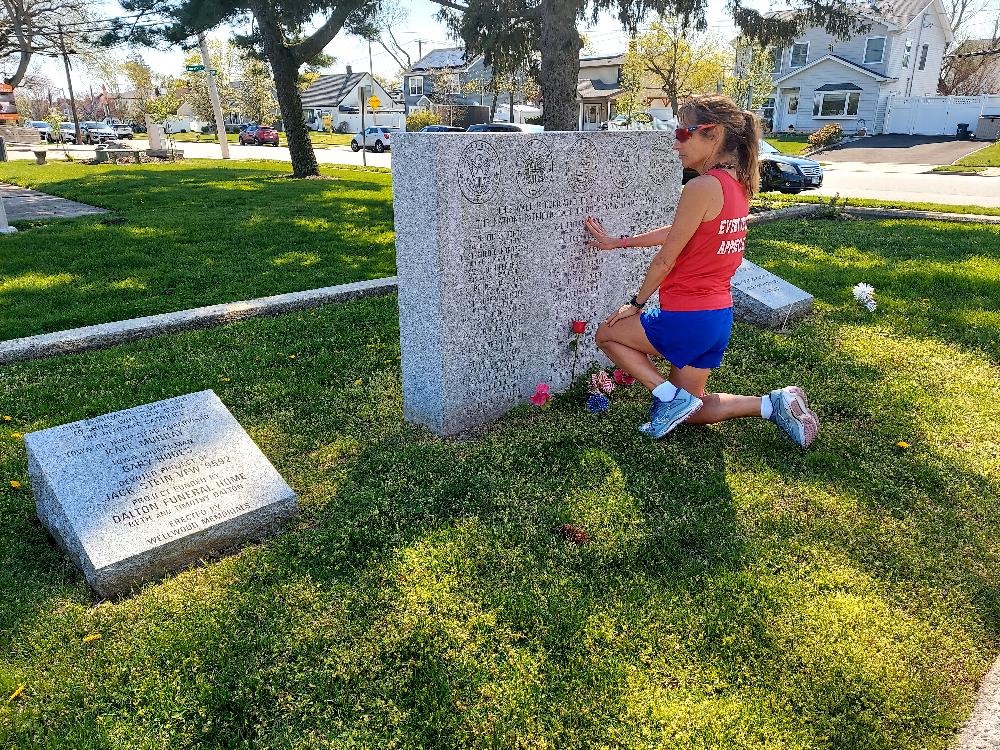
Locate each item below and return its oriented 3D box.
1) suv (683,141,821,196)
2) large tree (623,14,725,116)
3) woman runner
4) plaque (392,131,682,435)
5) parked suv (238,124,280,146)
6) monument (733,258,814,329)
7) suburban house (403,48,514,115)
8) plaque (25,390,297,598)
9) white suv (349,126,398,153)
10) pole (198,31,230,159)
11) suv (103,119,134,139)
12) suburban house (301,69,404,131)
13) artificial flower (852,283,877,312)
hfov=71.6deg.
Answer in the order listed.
[{"bbox_3d":[6.438,-6.119,19.759,1.870,1.560,4.850,-19,27,-42],"label":"suv"},{"bbox_3d":[9.711,-15.725,37.902,5.900,6.960,5.700,5,20,12],"label":"large tree"},{"bbox_3d":[0.688,-0.369,2.531,1.011,1.217,0.423,12,23,30],"label":"woman runner"},{"bbox_3d":[0.261,-0.499,3.114,0.240,1.119,1.592,19,27,41],"label":"plaque"},{"bbox_3d":[-20.632,-20.243,58.627,1.830,1.640,4.450,-19,27,-42],"label":"parked suv"},{"bbox_3d":[1.617,-0.543,4.408,0.514,0.287,0.549,-17,26,-40],"label":"monument"},{"bbox_3d":[-3.253,-24.799,61.988,7.200,7.900,9.000,12,23,30],"label":"suburban house"},{"bbox_3d":[-0.988,0.308,2.043,0.538,0.267,0.555,-18,27,-41],"label":"plaque"},{"bbox_3d":[-8.654,-17.073,50.193,1.920,1.740,4.850,-19,27,-42],"label":"white suv"},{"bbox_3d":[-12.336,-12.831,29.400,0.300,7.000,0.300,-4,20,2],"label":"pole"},{"bbox_3d":[-31.310,-19.897,56.114,1.830,1.520,4.600,-16,26,-38],"label":"suv"},{"bbox_3d":[-17.691,-30.797,77.861,8.400,6.500,10.500,-19,27,-42],"label":"suburban house"},{"bbox_3d":[2.316,-0.492,4.405,0.145,0.180,0.130,10,22,26],"label":"artificial flower"}]

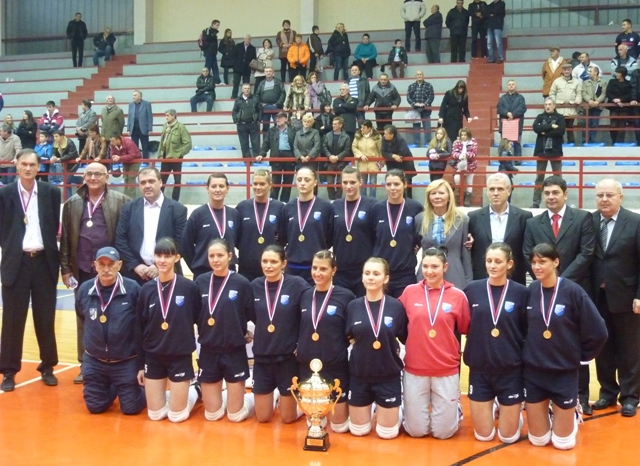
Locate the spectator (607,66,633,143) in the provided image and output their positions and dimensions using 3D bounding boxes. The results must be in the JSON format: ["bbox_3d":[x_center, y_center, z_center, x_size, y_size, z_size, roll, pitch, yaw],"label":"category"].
[{"bbox_3d":[6.200,-2.618,17.273,0.540,1.660,0.360,2,4,28],"label":"spectator"}]

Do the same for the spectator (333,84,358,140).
[{"bbox_3d":[0.566,-2.355,18.100,0.550,1.773,0.400,2,3,25],"label":"spectator"}]

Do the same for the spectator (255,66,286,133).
[{"bbox_3d":[-1.109,-2.850,18.681,0.580,1.780,0.350,1,4,12],"label":"spectator"}]

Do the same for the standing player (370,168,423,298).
[{"bbox_3d":[0.610,0.419,6.612,0.500,1.834,0.340,1,4,12],"label":"standing player"}]

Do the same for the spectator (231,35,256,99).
[{"bbox_3d":[-2.096,-4.553,22.858,0.570,1.750,0.380,0,4,0],"label":"spectator"}]

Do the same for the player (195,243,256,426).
[{"bbox_3d":[-0.630,0.697,6.296,0.500,1.317,0.600,1,4,13],"label":"player"}]

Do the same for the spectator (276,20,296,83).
[{"bbox_3d":[-0.906,-4.902,22.500,0.520,1.717,0.360,0,3,0],"label":"spectator"}]

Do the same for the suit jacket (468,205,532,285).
[{"bbox_3d":[1.341,0.175,6.202,0.540,0.760,0.320,1,4,13],"label":"suit jacket"}]

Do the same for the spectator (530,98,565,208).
[{"bbox_3d":[3.744,-1.318,13.633,0.580,1.814,0.420,1,3,16],"label":"spectator"}]

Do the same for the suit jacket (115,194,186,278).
[{"bbox_3d":[-1.343,0.090,6.618,0.600,0.760,0.330,0,3,-3],"label":"suit jacket"}]

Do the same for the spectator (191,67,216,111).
[{"bbox_3d":[-3.036,-3.703,21.716,0.660,1.170,0.750,1,4,12],"label":"spectator"}]

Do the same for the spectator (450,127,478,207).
[{"bbox_3d":[2.438,-1.095,13.989,0.460,1.325,0.360,1,3,15],"label":"spectator"}]

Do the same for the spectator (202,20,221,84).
[{"bbox_3d":[-3.049,-5.129,23.660,0.550,1.830,0.500,2,4,32],"label":"spectator"}]

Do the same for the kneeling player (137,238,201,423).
[{"bbox_3d":[-1.055,0.678,6.189,0.480,1.327,0.620,1,3,6],"label":"kneeling player"}]

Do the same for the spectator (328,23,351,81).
[{"bbox_3d":[0.555,-5.014,23.153,0.600,1.620,0.420,-2,4,-30],"label":"spectator"}]

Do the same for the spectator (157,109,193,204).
[{"bbox_3d":[-2.736,-1.434,15.700,0.550,1.793,0.420,2,4,37],"label":"spectator"}]

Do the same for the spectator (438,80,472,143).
[{"bbox_3d":[2.715,-2.216,16.605,0.580,1.660,0.450,0,4,-6],"label":"spectator"}]

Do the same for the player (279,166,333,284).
[{"bbox_3d":[-0.104,0.366,6.434,0.480,1.770,0.330,1,4,12],"label":"player"}]

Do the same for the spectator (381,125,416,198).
[{"bbox_3d":[1.379,-1.190,14.854,0.600,1.450,0.600,2,4,30],"label":"spectator"}]

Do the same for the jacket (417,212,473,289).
[{"bbox_3d":[0.943,0.190,6.273,0.460,0.720,0.300,1,4,18],"label":"jacket"}]

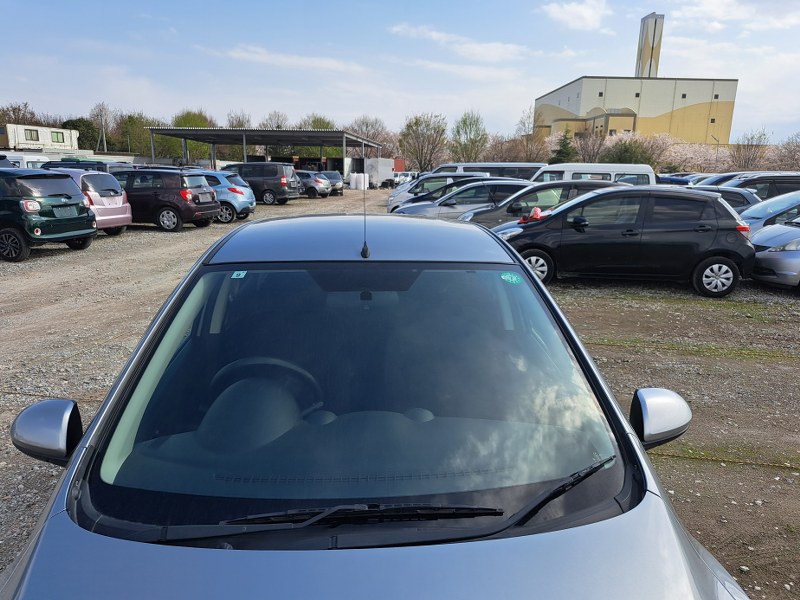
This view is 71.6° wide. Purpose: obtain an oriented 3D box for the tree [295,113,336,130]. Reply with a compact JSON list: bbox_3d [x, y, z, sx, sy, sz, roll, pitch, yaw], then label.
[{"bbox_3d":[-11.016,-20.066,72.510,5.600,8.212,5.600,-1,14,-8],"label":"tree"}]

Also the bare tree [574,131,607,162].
[{"bbox_3d":[21.997,-16.485,64.393,4.100,6.337,4.100,6,14,18],"label":"bare tree"}]

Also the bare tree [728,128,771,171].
[{"bbox_3d":[40.230,-15.954,63.817,5.000,7.206,5.000,1,13,0],"label":"bare tree"}]

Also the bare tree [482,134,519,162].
[{"bbox_3d":[11.596,-16.018,63.968,4.300,5.881,4.300,1,13,0],"label":"bare tree"}]

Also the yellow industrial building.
[{"bbox_3d":[86.194,-77.770,212.310,51.900,59.000,63.000,1,13,0],"label":"yellow industrial building"}]

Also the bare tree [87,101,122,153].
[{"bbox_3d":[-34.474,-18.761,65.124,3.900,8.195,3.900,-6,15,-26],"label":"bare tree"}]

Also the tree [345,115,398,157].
[{"bbox_3d":[-3.373,-17.825,65.686,6.600,7.890,6.600,1,13,0],"label":"tree"}]

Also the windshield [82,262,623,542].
[{"bbox_3d":[-0.090,0.208,1.576,1.370,0.120,0.866,0,52,-6],"label":"windshield"}]

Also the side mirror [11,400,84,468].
[{"bbox_3d":[-0.945,0.358,1.504,0.200,0.165,0.120,0,13,-6],"label":"side mirror"}]

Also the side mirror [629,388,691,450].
[{"bbox_3d":[0.789,0.348,1.654,0.195,0.148,0.120,0,14,-4],"label":"side mirror"}]

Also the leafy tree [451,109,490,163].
[{"bbox_3d":[7.625,-16.510,60.795,4.500,8.093,4.500,1,13,0],"label":"leafy tree"}]

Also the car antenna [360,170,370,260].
[{"bbox_3d":[-0.131,-0.322,2.053,0.032,0.388,0.040,0,-27,-4],"label":"car antenna"}]

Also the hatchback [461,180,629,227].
[{"bbox_3d":[2.852,-1.592,11.024,3.900,1.530,1.695,3,13,8],"label":"hatchback"}]

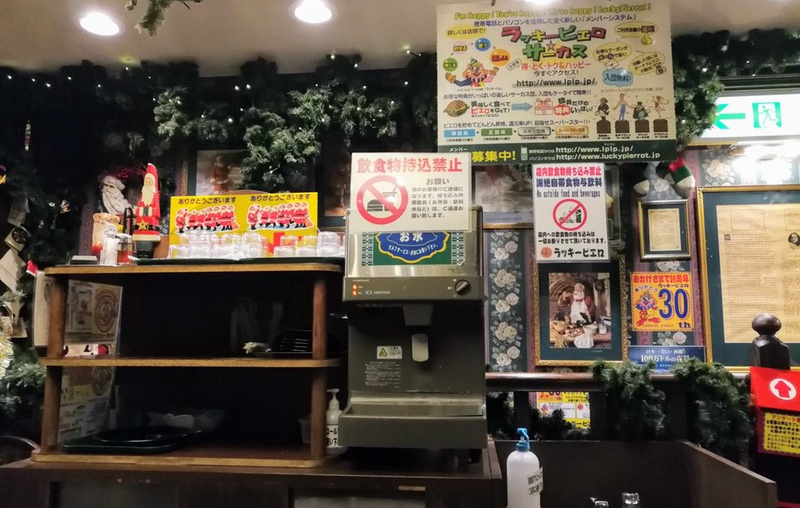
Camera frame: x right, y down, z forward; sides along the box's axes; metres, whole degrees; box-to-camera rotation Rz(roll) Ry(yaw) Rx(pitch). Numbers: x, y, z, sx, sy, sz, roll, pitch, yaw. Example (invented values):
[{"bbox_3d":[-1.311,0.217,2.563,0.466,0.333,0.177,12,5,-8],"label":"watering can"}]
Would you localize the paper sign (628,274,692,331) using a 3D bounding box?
[{"bbox_3d":[1.191,0.216,2.830,0.273,0.265,0.008,-1,-7,6],"label":"paper sign"}]

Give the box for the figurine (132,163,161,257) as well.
[{"bbox_3d":[-0.744,-0.120,1.823,0.080,0.289,0.075,0,-7,-4],"label":"figurine"}]

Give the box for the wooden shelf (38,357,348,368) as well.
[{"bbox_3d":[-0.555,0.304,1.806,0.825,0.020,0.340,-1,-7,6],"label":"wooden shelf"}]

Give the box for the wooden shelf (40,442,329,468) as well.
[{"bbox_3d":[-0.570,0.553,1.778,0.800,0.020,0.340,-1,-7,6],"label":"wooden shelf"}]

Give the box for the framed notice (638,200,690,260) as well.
[{"bbox_3d":[1.212,-0.108,2.850,0.220,0.277,0.030,-1,-7,6],"label":"framed notice"}]

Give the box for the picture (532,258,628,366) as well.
[{"bbox_3d":[0.824,0.258,2.849,0.412,0.496,0.030,-1,-7,6],"label":"picture"}]

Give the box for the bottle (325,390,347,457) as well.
[{"bbox_3d":[-0.178,0.462,1.686,0.070,0.177,0.070,3,-7,-24],"label":"bottle"}]

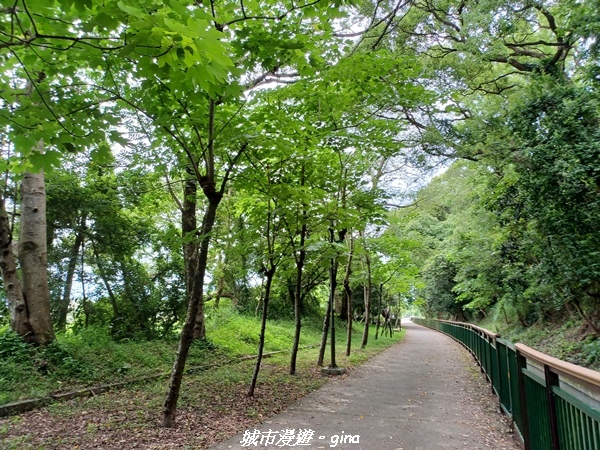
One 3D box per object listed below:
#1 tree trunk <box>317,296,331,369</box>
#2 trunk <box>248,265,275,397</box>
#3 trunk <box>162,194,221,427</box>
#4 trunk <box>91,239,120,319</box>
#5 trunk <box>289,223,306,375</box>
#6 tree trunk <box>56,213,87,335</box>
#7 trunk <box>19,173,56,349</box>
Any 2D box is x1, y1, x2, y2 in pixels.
[{"bbox_3d":[0.758,3.286,13.582,0.145,2.202,0.145,7,-12,2],"label":"tree trunk"},{"bbox_3d":[-0.755,2.071,8.637,0.150,2.540,0.150,8,-12,2],"label":"trunk"},{"bbox_3d":[-1.587,1.204,6.558,0.240,3.391,0.240,8,-12,2],"label":"trunk"},{"bbox_3d":[-8.244,2.255,18.344,0.250,3.584,0.250,-21,-11,-4],"label":"trunk"},{"bbox_3d":[-0.064,1.988,11.965,0.190,4.060,0.190,3,-12,1],"label":"trunk"},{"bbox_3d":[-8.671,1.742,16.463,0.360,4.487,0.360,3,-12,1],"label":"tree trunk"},{"bbox_3d":[-7.254,0.800,12.001,0.720,4.921,0.720,-10,-12,-2],"label":"trunk"}]

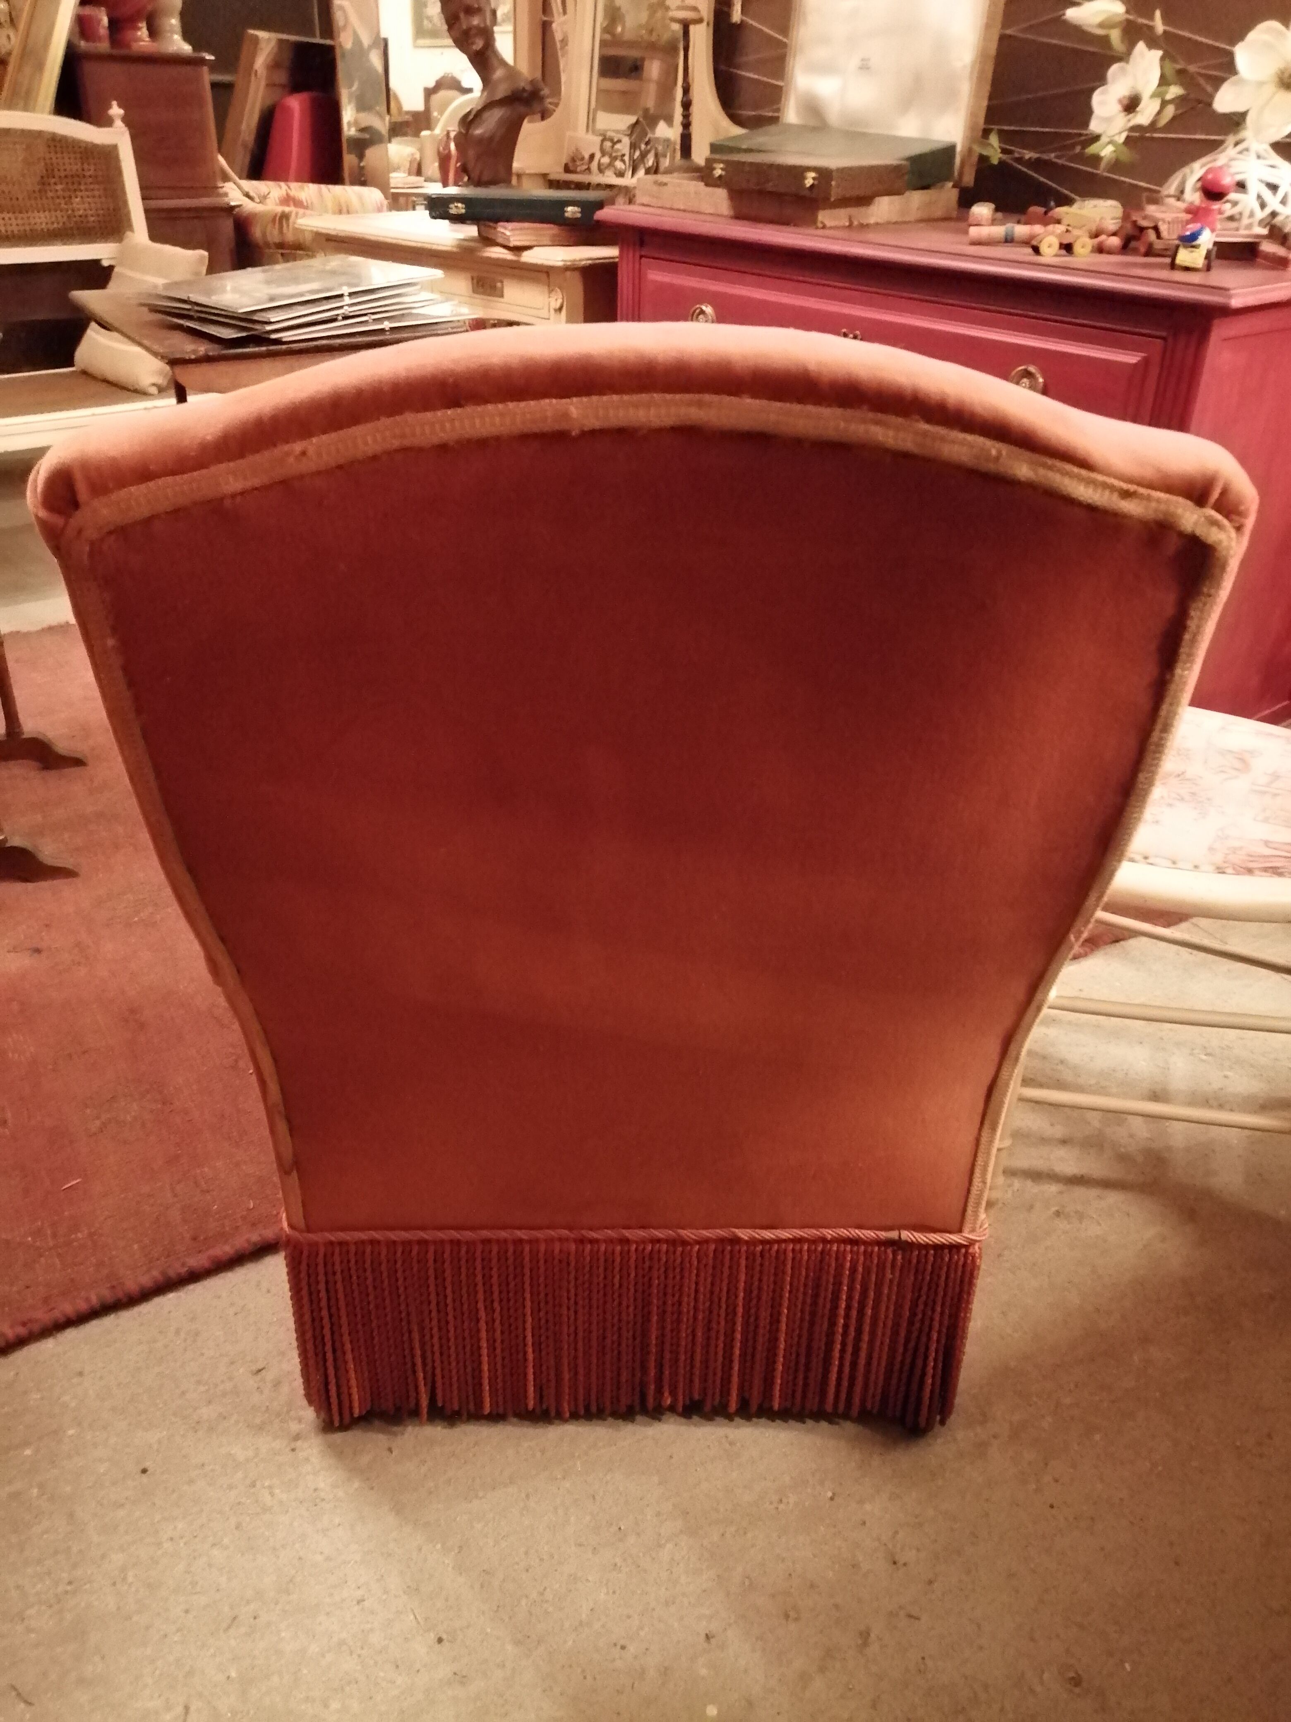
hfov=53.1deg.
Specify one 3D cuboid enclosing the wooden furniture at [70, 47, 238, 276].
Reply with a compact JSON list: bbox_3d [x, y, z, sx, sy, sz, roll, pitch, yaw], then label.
[{"bbox_3d":[-1.454,-1.871,4.046,0.376,1.115,0.850,-8,33,-15],"label":"wooden furniture"}]

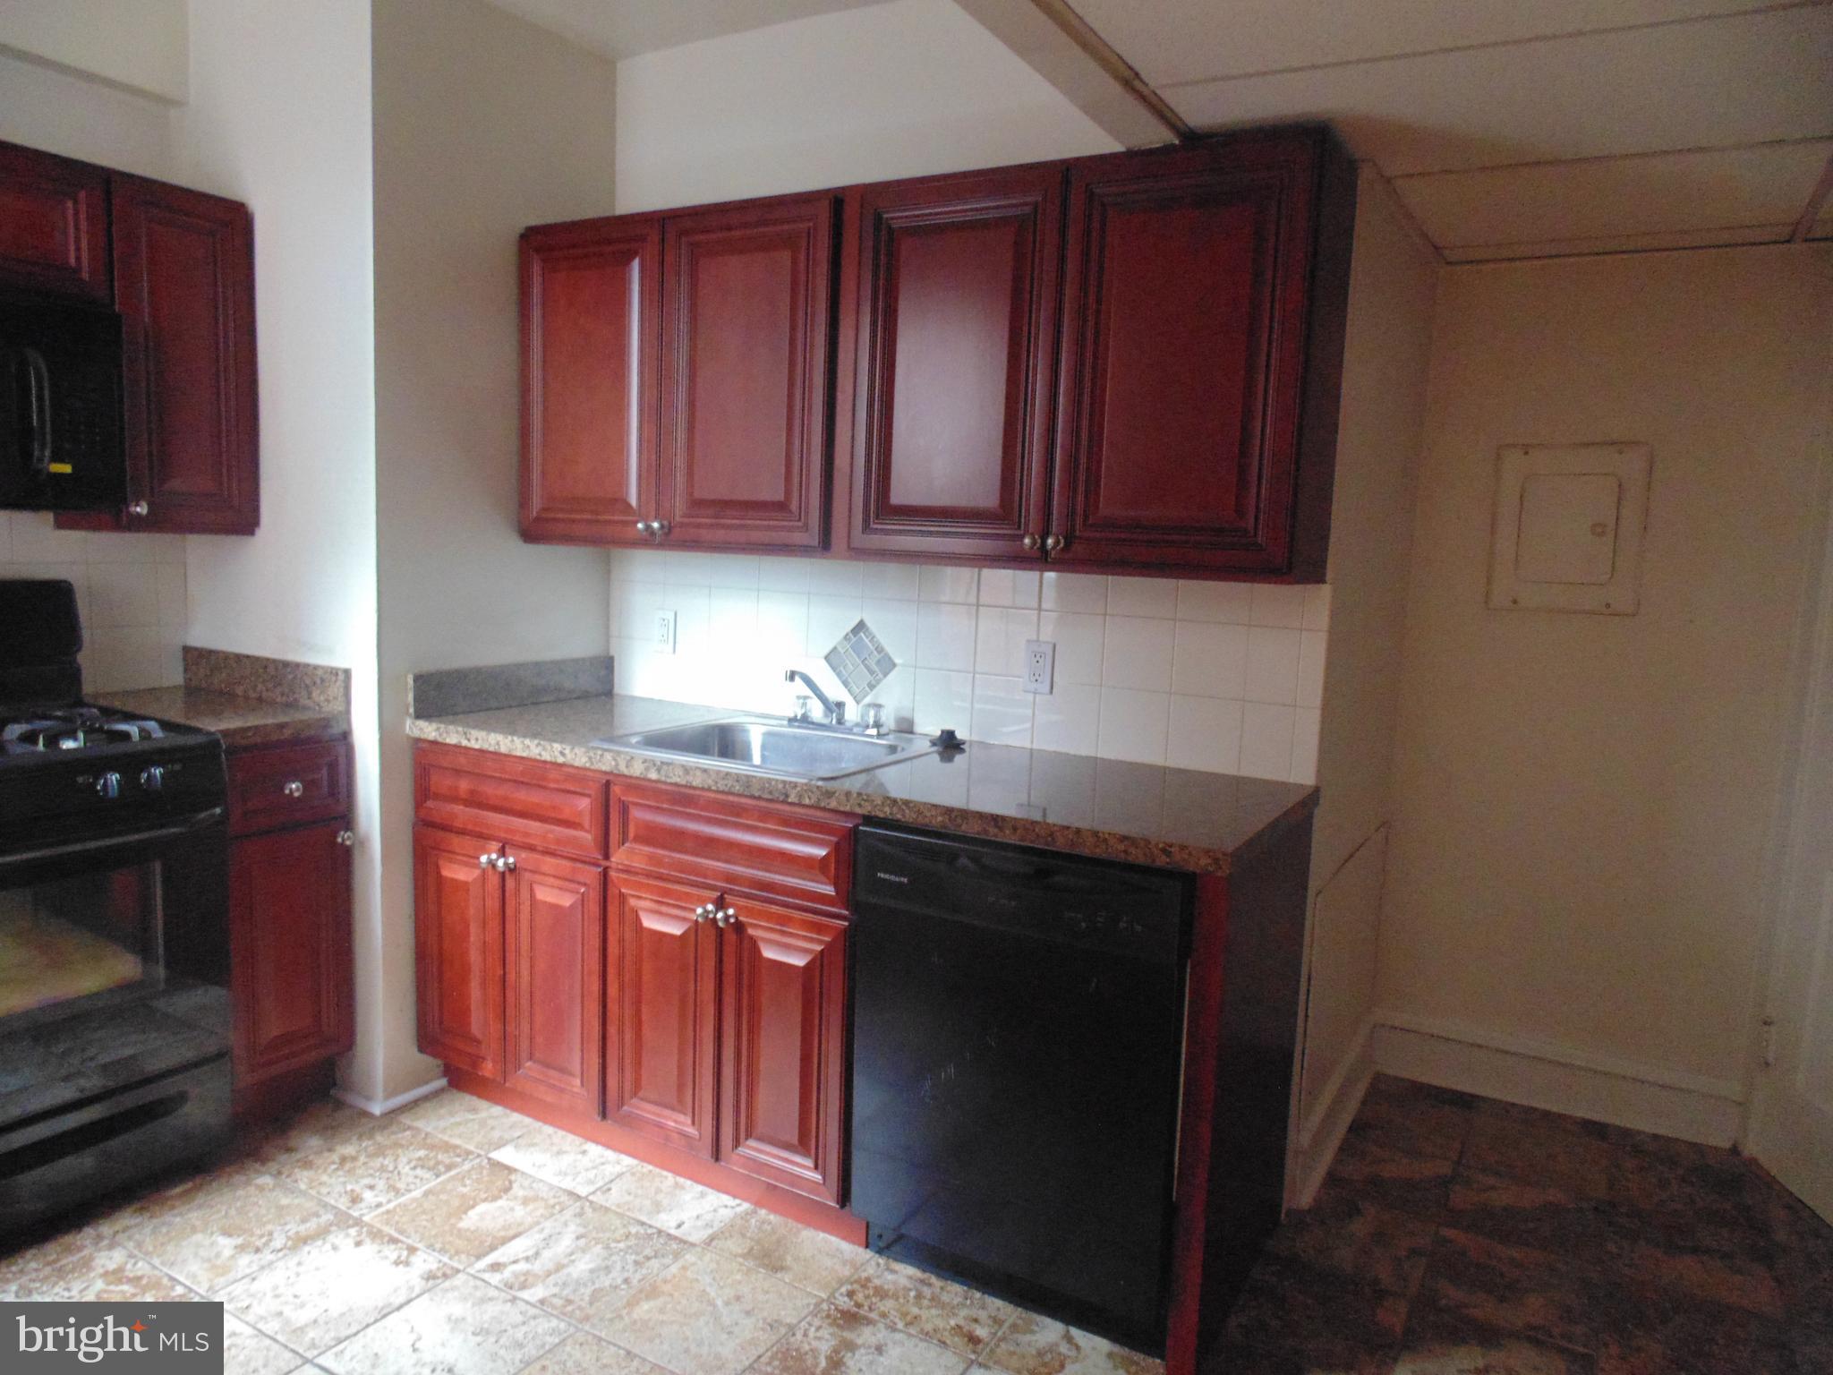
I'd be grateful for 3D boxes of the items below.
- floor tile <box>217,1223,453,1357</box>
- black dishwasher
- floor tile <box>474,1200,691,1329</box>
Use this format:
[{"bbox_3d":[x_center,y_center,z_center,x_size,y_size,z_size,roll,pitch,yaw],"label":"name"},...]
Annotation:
[{"bbox_3d":[-1.023,1.058,2.070,0.298,0.010,0.291,6,7,30],"label":"floor tile"},{"bbox_3d":[0.289,0.668,2.254,0.605,0.865,0.590,6,8,29],"label":"black dishwasher"},{"bbox_3d":[-0.620,1.064,2.171,0.298,0.010,0.291,6,7,30],"label":"floor tile"}]

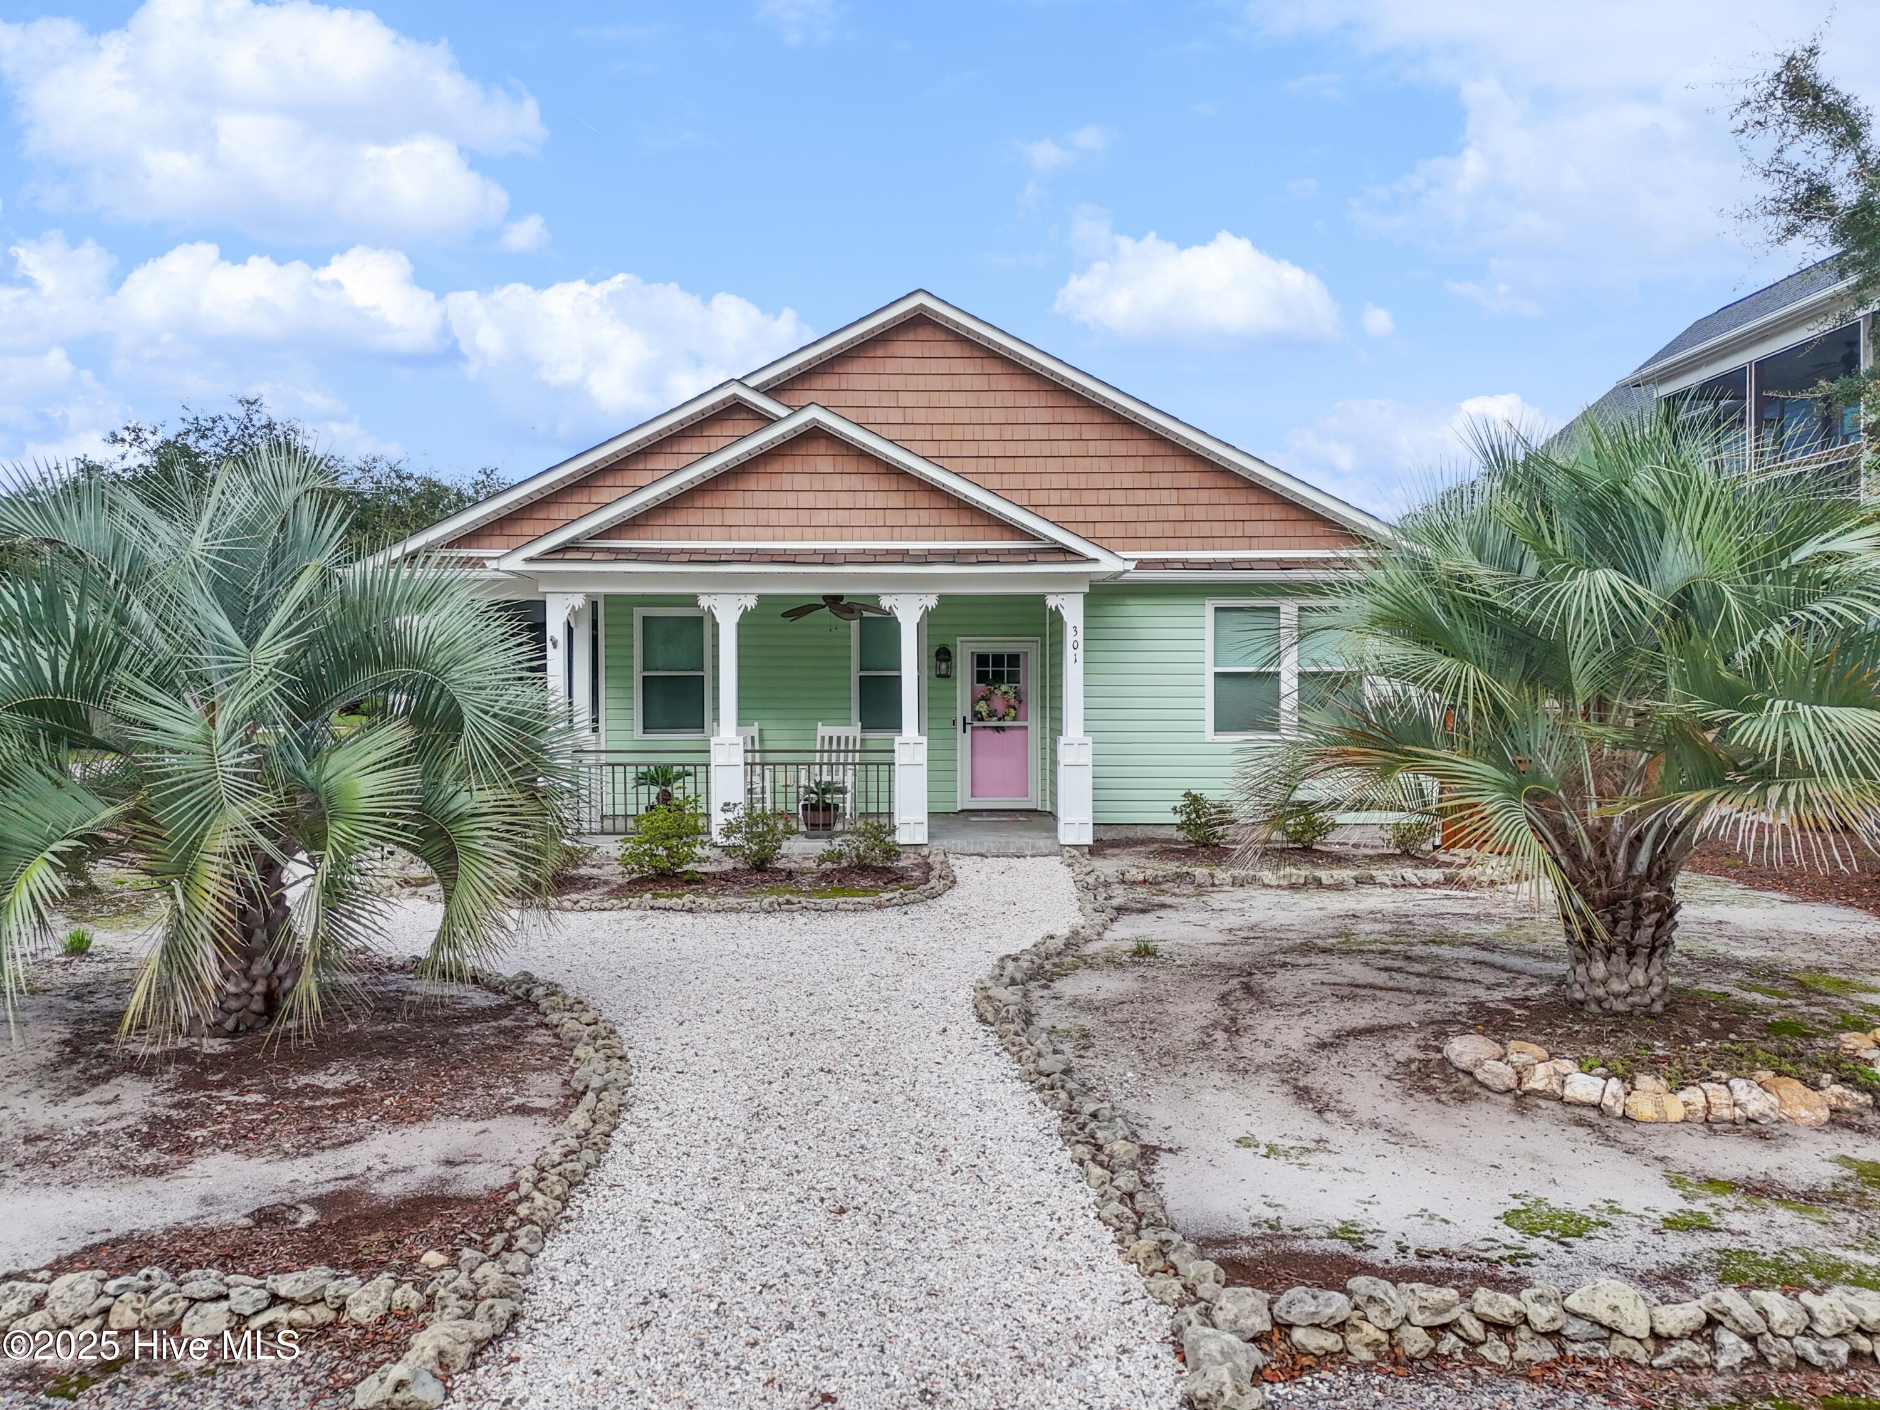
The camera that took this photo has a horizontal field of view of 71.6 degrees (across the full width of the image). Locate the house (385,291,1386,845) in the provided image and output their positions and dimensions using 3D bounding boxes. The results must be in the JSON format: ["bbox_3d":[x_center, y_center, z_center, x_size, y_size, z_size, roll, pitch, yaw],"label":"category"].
[{"bbox_3d":[-0.380,-1.430,19.150,12.000,5.920,12.600,0,0,0],"label":"house"}]

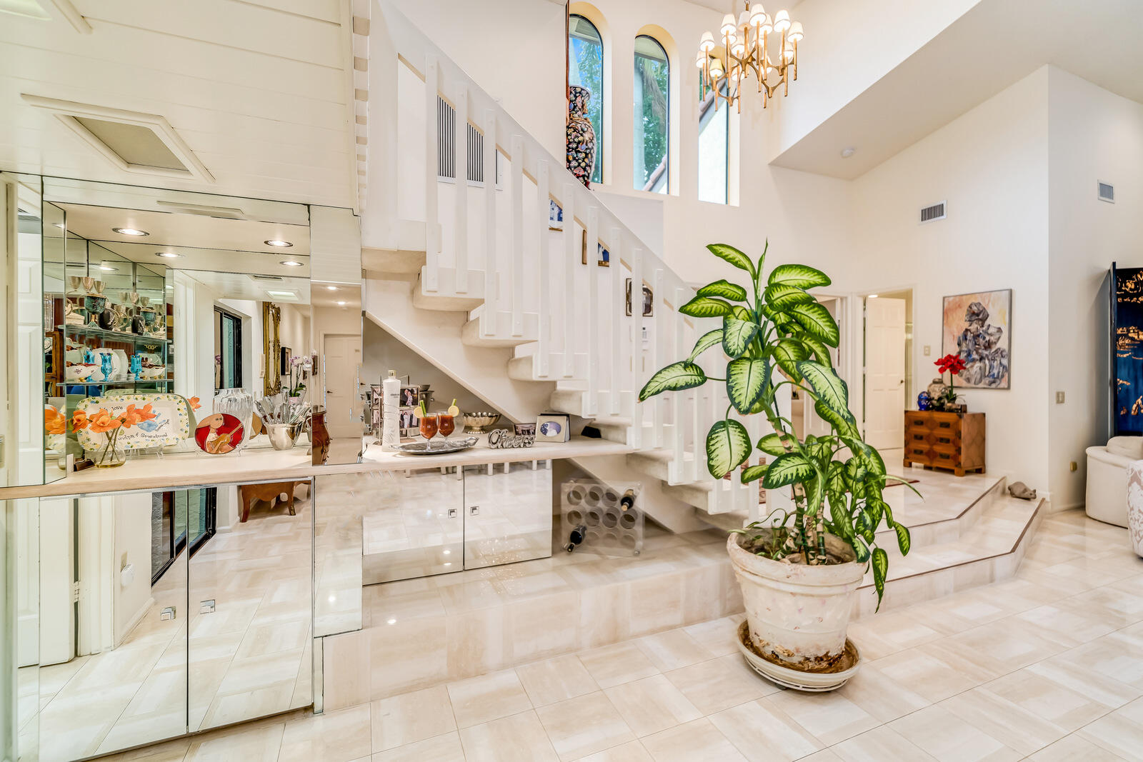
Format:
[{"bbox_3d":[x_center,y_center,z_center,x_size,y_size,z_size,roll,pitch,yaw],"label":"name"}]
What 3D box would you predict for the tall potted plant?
[{"bbox_3d":[0.890,0.330,2.200,1.180,1.920,1.000,0,0,22],"label":"tall potted plant"}]

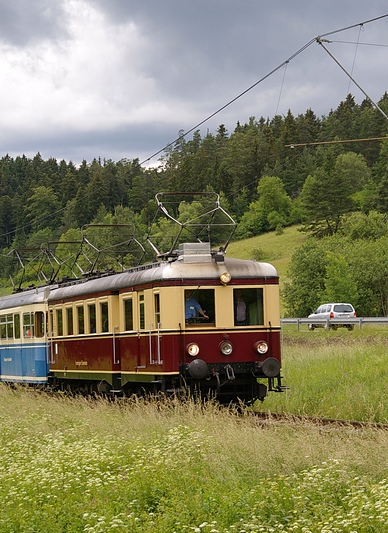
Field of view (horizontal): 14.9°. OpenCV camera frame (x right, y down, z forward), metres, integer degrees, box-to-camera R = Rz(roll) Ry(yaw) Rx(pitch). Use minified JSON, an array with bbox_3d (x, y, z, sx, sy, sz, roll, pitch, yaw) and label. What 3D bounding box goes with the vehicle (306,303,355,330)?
[{"bbox_3d":[8.780,3.219,94.500,1.820,1.750,4.400,0,-3,-18],"label":"vehicle"}]

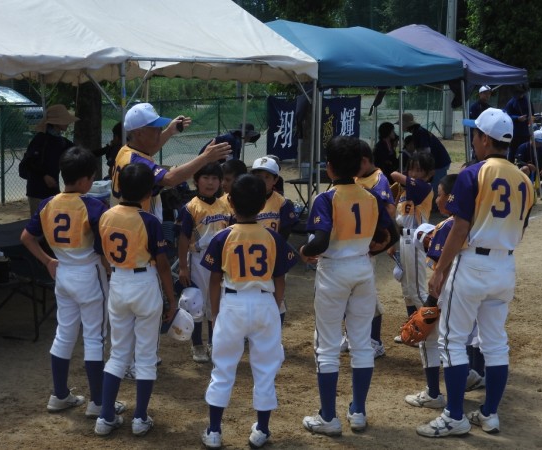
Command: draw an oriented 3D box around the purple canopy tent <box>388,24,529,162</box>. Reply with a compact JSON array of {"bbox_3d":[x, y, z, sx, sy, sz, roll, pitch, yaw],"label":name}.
[{"bbox_3d":[2.243,-1.663,15.733,2.950,2.695,2.950,6,9,31],"label":"purple canopy tent"}]

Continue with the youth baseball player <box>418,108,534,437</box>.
[{"bbox_3d":[1.071,0.250,5.447,0.470,1.710,0.370,-6,10,-36],"label":"youth baseball player"}]

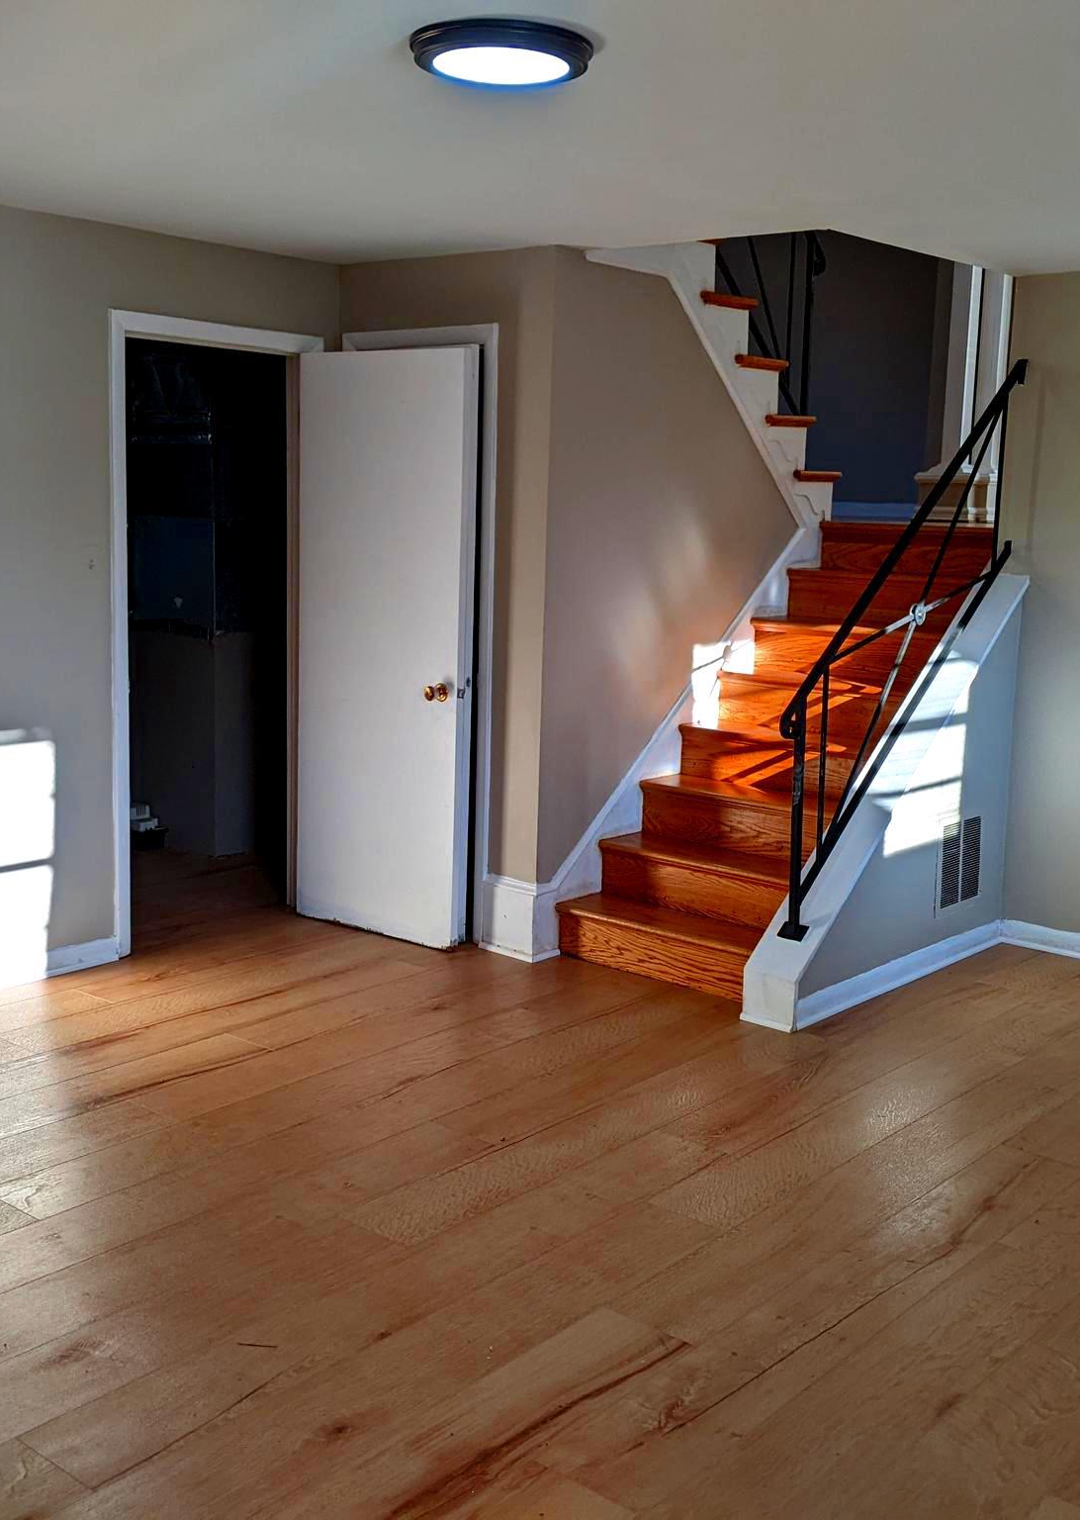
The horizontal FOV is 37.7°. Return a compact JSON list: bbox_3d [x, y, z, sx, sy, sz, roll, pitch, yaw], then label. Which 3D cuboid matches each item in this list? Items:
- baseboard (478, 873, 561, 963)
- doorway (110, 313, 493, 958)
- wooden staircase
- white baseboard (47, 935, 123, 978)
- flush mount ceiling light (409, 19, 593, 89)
[{"bbox_3d":[-0.075,0.535,5.539,0.292,0.268,0.129,10,12,40],"label":"baseboard"},{"bbox_3d":[-0.837,-0.381,5.302,0.784,2.109,0.982,10,12,40],"label":"doorway"},{"bbox_3d":[0.877,-0.089,5.673,0.839,1.510,1.623,10,12,40],"label":"wooden staircase"},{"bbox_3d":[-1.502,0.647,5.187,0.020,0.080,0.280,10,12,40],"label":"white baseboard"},{"bbox_3d":[-0.070,-1.275,2.868,0.334,0.045,0.334,2,9,0],"label":"flush mount ceiling light"}]

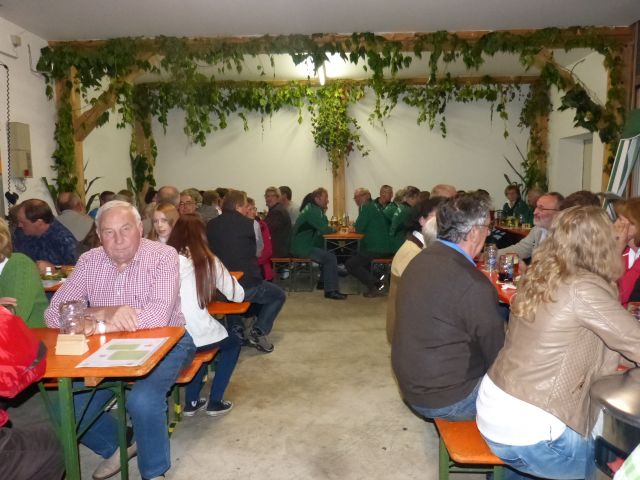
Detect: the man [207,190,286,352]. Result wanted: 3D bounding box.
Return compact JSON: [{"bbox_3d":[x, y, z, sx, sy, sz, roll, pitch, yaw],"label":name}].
[{"bbox_3d":[-0.573,0.268,3.650,0.540,1.320,0.740,4,7,37],"label":"man"}]

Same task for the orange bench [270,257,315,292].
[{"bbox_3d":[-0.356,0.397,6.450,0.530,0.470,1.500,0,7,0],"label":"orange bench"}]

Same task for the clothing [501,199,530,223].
[{"bbox_3d":[2.749,-0.296,6.500,0.480,0.620,0.360,1,6,18],"label":"clothing"}]

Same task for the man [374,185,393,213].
[{"bbox_3d":[0.949,-0.132,6.800,0.600,1.300,0.500,2,7,21],"label":"man"}]

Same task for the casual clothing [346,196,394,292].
[{"bbox_3d":[0.643,0.043,6.000,0.620,1.150,0.520,4,8,30],"label":"casual clothing"}]

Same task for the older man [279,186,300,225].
[{"bbox_3d":[-0.474,-0.013,6.350,0.680,1.320,0.500,1,6,17],"label":"older man"}]

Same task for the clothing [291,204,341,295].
[{"bbox_3d":[-0.050,0.106,5.750,0.660,1.060,0.520,-1,6,-3],"label":"clothing"}]

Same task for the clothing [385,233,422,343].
[{"bbox_3d":[0.596,0.233,2.450,0.420,0.620,0.480,-1,6,-6],"label":"clothing"}]

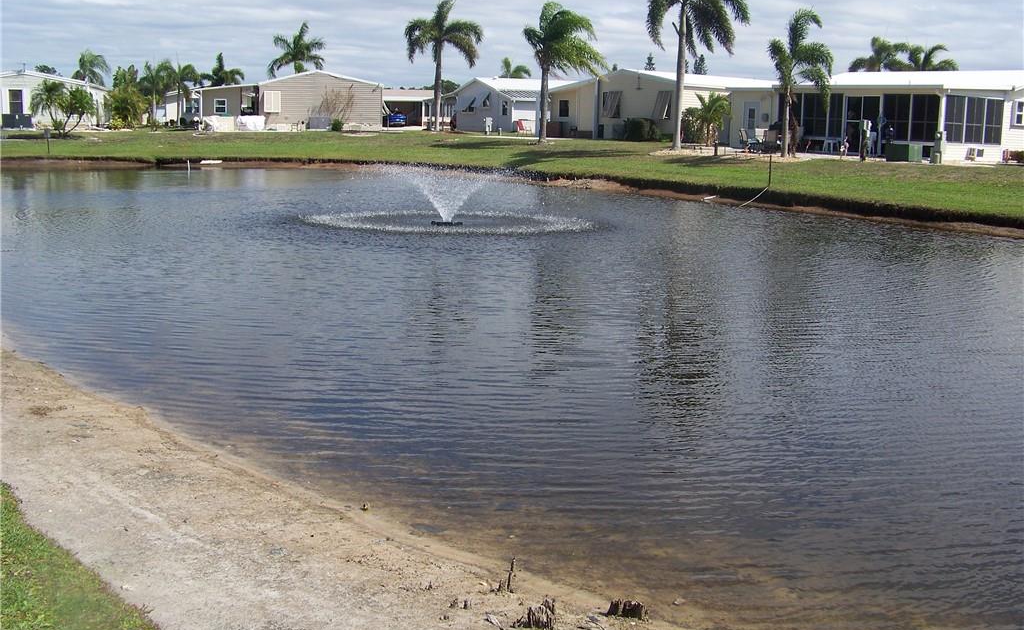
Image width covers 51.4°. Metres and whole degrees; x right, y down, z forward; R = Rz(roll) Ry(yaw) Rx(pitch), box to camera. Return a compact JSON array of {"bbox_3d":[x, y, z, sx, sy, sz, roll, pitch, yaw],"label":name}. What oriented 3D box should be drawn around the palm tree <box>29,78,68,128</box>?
[{"bbox_3d":[-23.020,-10.384,53.073,1.985,2.645,1.925,-3,11,-23],"label":"palm tree"}]

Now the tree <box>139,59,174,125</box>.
[{"bbox_3d":[-24.380,-15.330,73.522,2.609,4.500,2.531,-2,11,-18],"label":"tree"}]

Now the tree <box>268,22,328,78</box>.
[{"bbox_3d":[-15.354,-17.082,76.222,4.256,7.601,4.128,-1,11,-11],"label":"tree"}]

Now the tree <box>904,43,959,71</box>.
[{"bbox_3d":[25.932,-13.738,66.531,3.613,6.264,3.504,5,11,20],"label":"tree"}]

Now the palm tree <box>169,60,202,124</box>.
[{"bbox_3d":[-22.497,-15.263,73.528,2.541,4.365,2.465,-2,11,-17],"label":"palm tree"}]

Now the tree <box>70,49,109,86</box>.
[{"bbox_3d":[-30.948,-16.700,78.376,3.317,5.525,3.218,-3,11,-21],"label":"tree"}]

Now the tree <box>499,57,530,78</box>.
[{"bbox_3d":[0.261,-20.252,97.956,3.357,6.689,3.256,1,10,0],"label":"tree"}]

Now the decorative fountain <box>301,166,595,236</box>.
[{"bbox_3d":[-1.366,-2.557,22.613,6.273,1.200,6.273,0,10,-3],"label":"decorative fountain"}]

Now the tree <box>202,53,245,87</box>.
[{"bbox_3d":[-22.210,-17.315,82.301,3.226,5.635,3.129,-2,11,-15],"label":"tree"}]

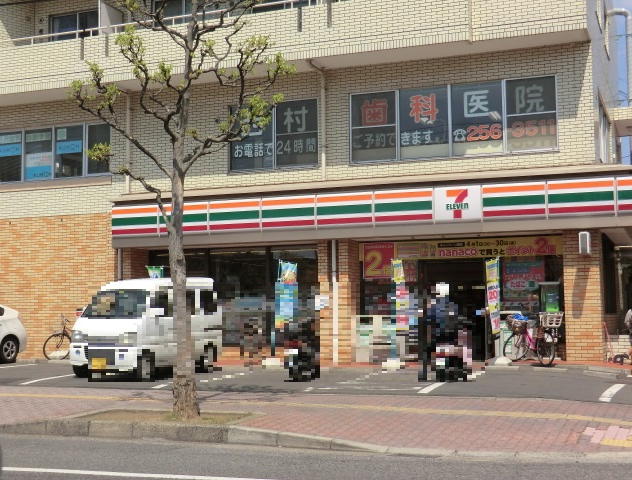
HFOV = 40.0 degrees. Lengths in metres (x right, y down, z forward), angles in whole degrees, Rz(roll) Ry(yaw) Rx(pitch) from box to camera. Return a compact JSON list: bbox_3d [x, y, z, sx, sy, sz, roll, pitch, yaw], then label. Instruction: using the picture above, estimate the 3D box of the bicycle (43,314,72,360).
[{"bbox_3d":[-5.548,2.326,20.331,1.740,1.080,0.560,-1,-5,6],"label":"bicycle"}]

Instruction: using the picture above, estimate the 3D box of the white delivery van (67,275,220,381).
[{"bbox_3d":[-3.235,1.669,16.970,1.475,1.880,3.395,-2,-5,20],"label":"white delivery van"}]

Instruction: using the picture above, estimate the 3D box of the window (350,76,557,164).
[{"bbox_3d":[2.818,-2.485,18.263,4.370,1.560,0.120,-2,-5,19],"label":"window"}]

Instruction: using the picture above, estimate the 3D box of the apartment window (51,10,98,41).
[{"bbox_3d":[-5.917,-4.729,21.581,1.630,1.840,0.120,-2,-5,19],"label":"apartment window"}]

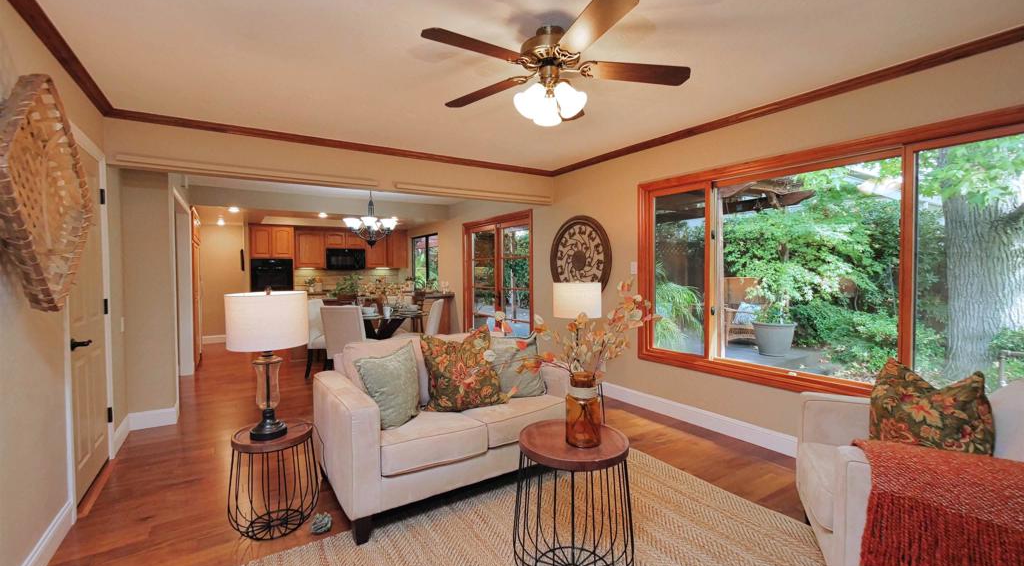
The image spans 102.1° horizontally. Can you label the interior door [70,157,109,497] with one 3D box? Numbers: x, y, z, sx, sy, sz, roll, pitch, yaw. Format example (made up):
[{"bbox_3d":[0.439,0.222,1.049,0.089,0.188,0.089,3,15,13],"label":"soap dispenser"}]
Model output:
[{"bbox_3d":[-2.656,0.222,2.595,0.050,2.040,0.750,-2,2,-34],"label":"interior door"}]

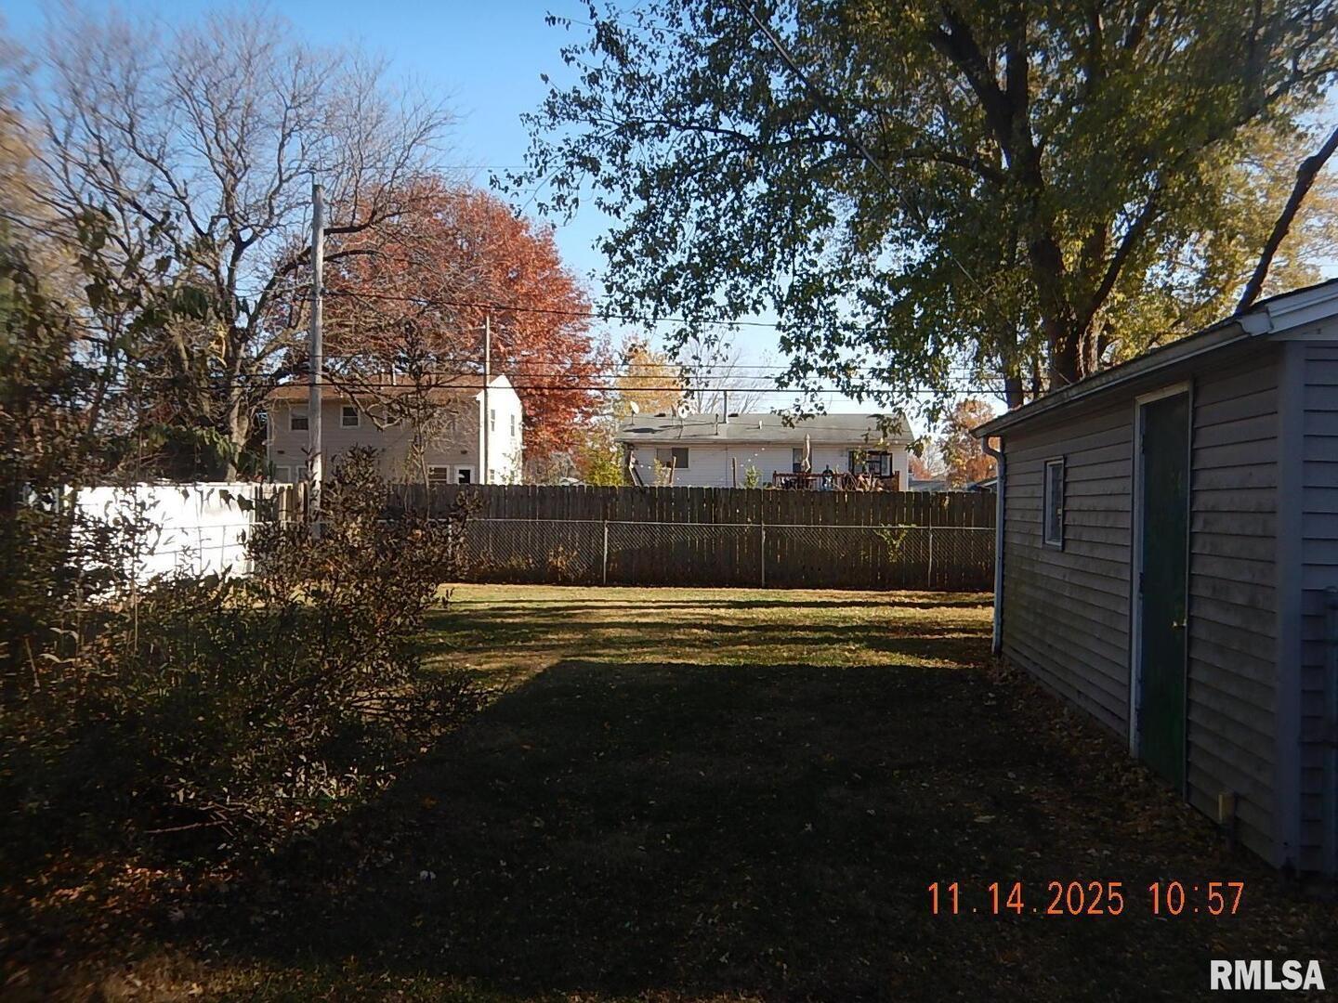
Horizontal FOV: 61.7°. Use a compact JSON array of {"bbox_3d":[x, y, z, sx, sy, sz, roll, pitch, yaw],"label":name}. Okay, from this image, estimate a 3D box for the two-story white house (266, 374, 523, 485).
[{"bbox_3d":[-13.884,-2.793,58.520,11.200,7.600,8.400,1,0,6],"label":"two-story white house"}]

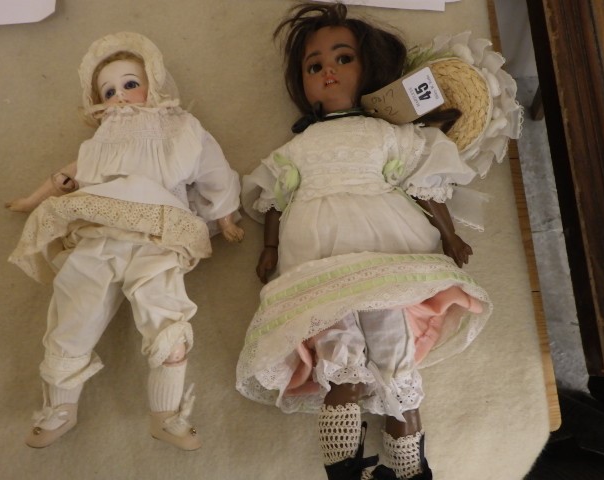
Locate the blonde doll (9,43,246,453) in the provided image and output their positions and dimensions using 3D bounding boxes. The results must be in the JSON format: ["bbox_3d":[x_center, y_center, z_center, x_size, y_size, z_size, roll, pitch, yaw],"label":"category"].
[{"bbox_3d":[-0.240,-0.033,0.665,0.322,0.115,0.576,-3,72,-1],"label":"blonde doll"}]

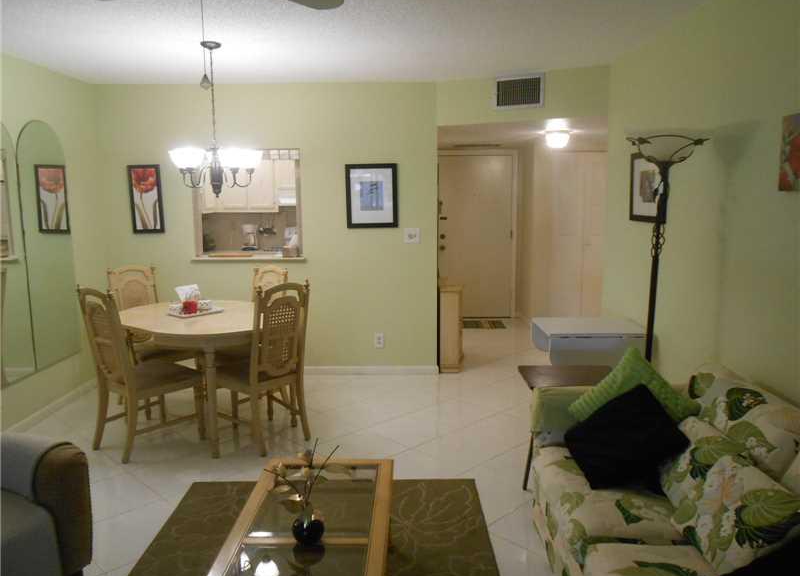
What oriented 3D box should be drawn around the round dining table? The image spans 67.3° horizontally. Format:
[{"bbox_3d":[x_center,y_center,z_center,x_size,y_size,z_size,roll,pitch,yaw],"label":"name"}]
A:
[{"bbox_3d":[-1.250,0.548,4.011,1.300,0.755,1.040,7,12,42],"label":"round dining table"}]

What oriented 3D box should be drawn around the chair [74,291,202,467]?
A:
[{"bbox_3d":[-1.579,0.468,3.675,0.480,1.020,0.560,6,11,36],"label":"chair"}]

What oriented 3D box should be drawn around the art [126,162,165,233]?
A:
[{"bbox_3d":[-2.104,-0.730,4.967,0.270,0.555,0.030,-1,8,0],"label":"art"}]

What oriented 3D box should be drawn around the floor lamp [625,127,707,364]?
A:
[{"bbox_3d":[1.296,0.132,3.112,0.410,1.800,0.410,0,9,1],"label":"floor lamp"}]

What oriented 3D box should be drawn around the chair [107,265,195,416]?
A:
[{"bbox_3d":[-1.812,0.369,4.428,0.560,1.025,0.470,6,11,40],"label":"chair"}]

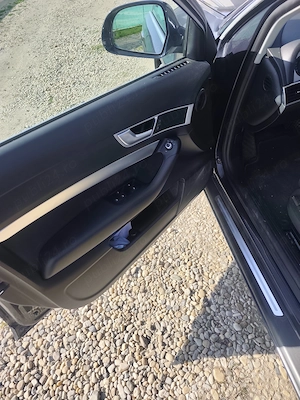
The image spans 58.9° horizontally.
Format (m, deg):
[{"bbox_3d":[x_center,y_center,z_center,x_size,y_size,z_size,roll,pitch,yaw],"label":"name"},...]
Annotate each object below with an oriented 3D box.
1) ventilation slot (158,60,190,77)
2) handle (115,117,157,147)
[{"bbox_3d":[0.066,-0.354,0.715,0.017,0.013,0.130,32,53,27],"label":"ventilation slot"},{"bbox_3d":[-0.038,-0.179,0.698,0.032,0.055,0.150,32,46,27],"label":"handle"}]

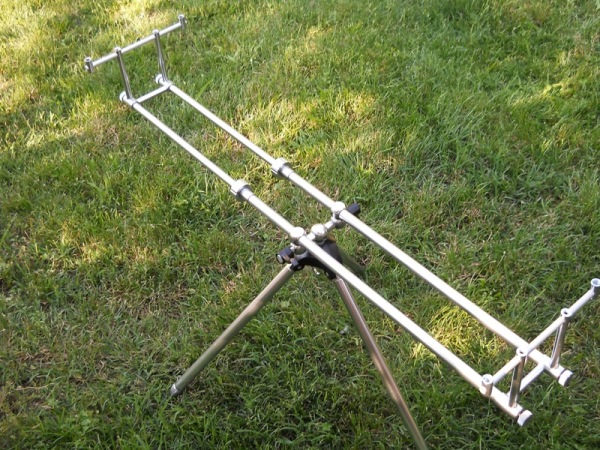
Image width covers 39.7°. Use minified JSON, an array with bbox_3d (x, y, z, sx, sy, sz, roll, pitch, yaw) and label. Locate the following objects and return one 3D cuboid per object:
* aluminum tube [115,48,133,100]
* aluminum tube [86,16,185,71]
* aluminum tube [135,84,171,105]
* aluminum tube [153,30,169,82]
[{"bbox_3d":[-0.444,-0.379,2.100,0.013,0.151,0.013,-33,50,-24],"label":"aluminum tube"},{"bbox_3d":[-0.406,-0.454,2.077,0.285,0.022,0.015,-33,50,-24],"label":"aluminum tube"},{"bbox_3d":[-0.385,-0.342,2.173,0.097,0.012,0.012,-33,50,-24],"label":"aluminum tube"},{"bbox_3d":[-0.358,-0.433,2.146,0.013,0.151,0.013,-33,50,-24],"label":"aluminum tube"}]

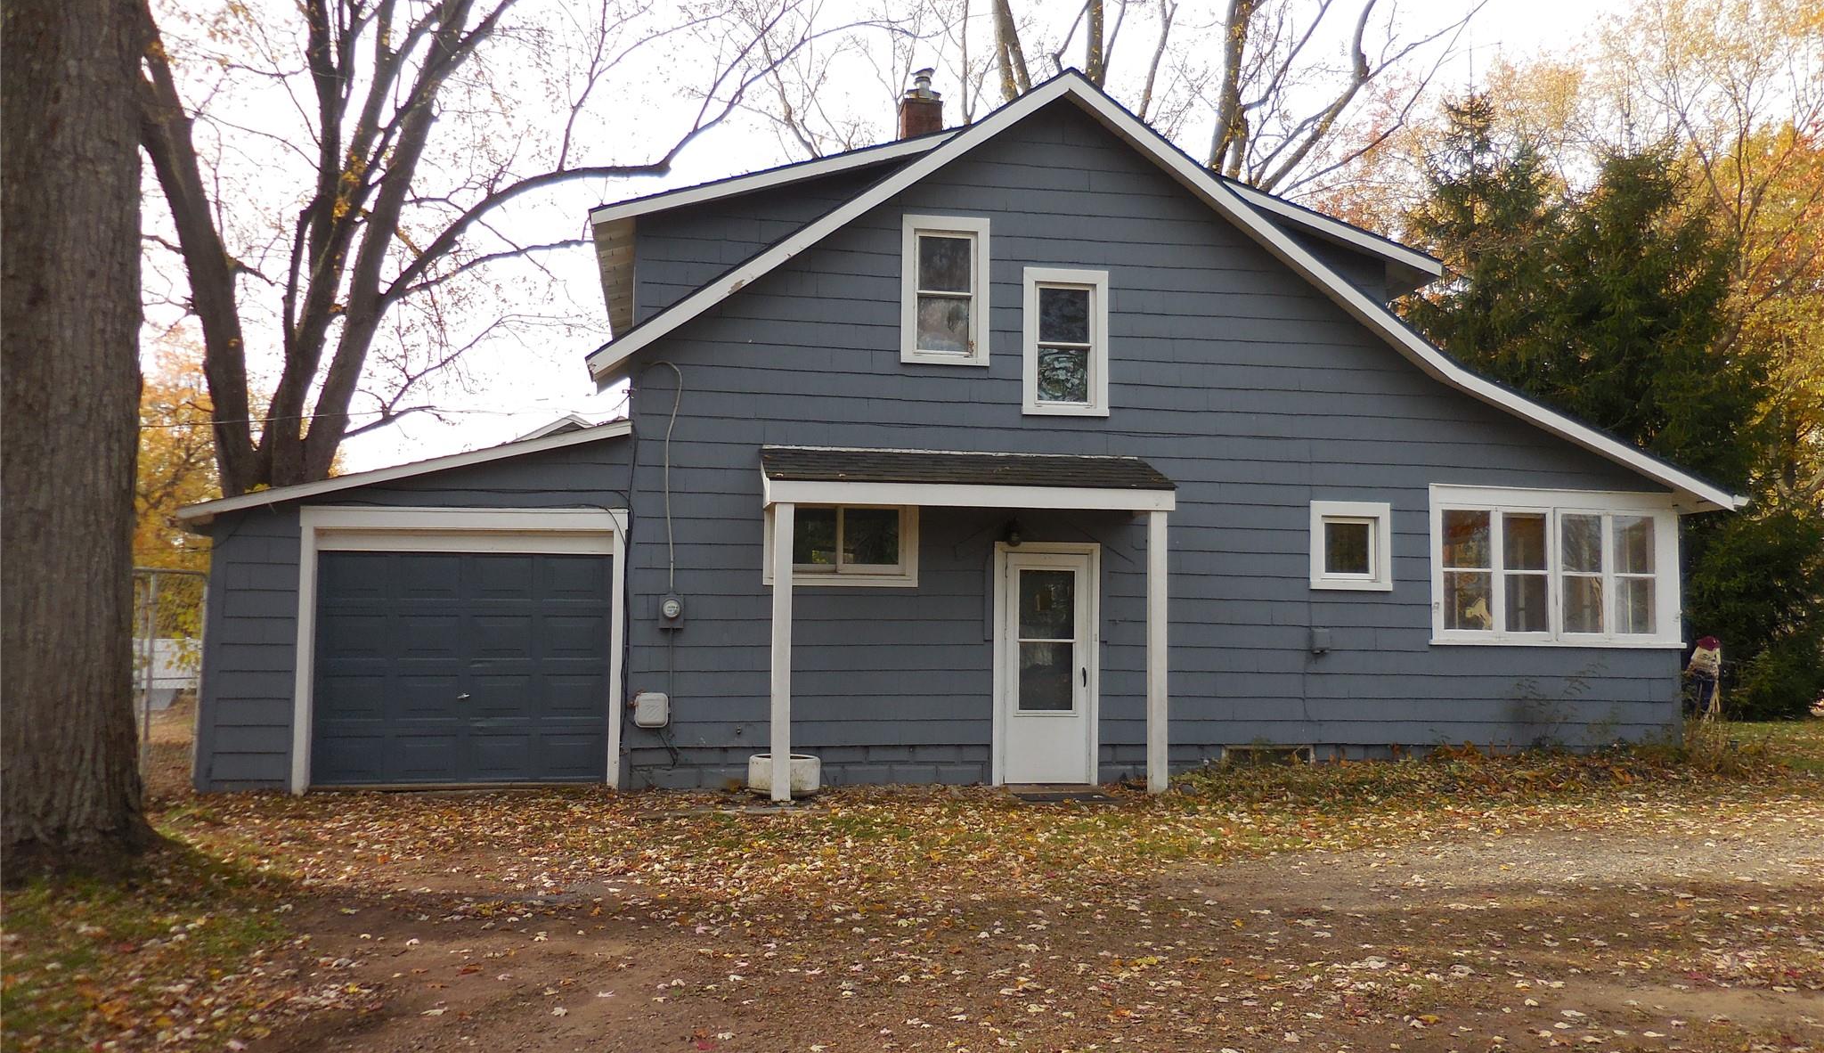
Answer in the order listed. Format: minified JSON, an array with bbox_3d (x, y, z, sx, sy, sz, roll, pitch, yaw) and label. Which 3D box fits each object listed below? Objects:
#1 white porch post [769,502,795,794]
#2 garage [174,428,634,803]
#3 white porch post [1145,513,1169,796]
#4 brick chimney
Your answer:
[{"bbox_3d":[-1.023,0.989,10.440,0.142,2.336,0.142,1,-3,-9],"label":"white porch post"},{"bbox_3d":[-4.574,0.778,13.701,3.497,3.081,6.000,1,-3,-9],"label":"garage"},{"bbox_3d":[2.029,1.037,10.907,0.135,2.319,0.135,1,-3,-9],"label":"white porch post"},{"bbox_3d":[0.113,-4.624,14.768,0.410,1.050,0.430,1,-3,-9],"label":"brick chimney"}]

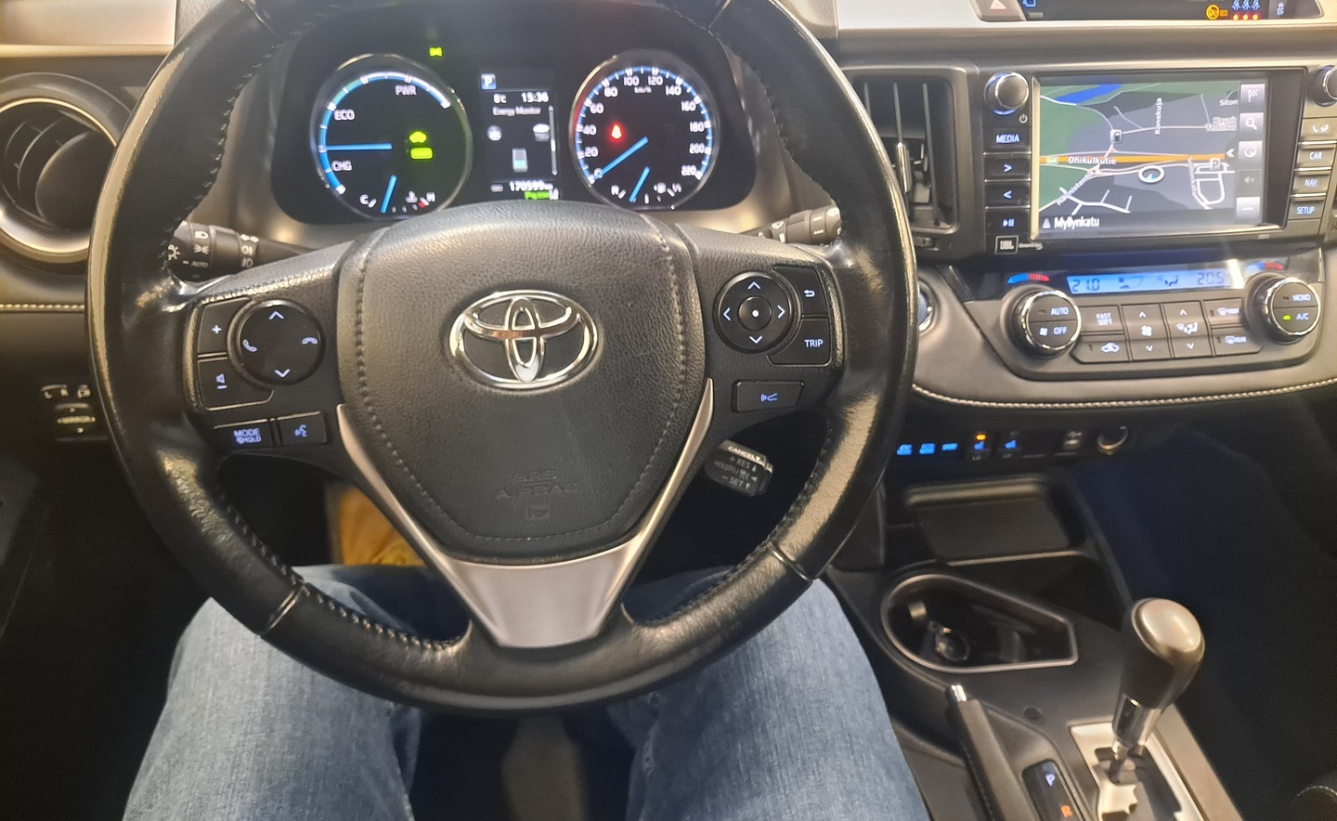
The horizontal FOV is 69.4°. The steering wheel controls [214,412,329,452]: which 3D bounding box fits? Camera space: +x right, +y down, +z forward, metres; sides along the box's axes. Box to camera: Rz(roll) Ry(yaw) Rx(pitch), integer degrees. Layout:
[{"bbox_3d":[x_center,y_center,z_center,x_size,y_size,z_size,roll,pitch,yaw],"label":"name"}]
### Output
[{"bbox_3d":[-0.178,0.010,0.433,0.049,0.015,0.010,-4,11,-9],"label":"steering wheel controls"}]

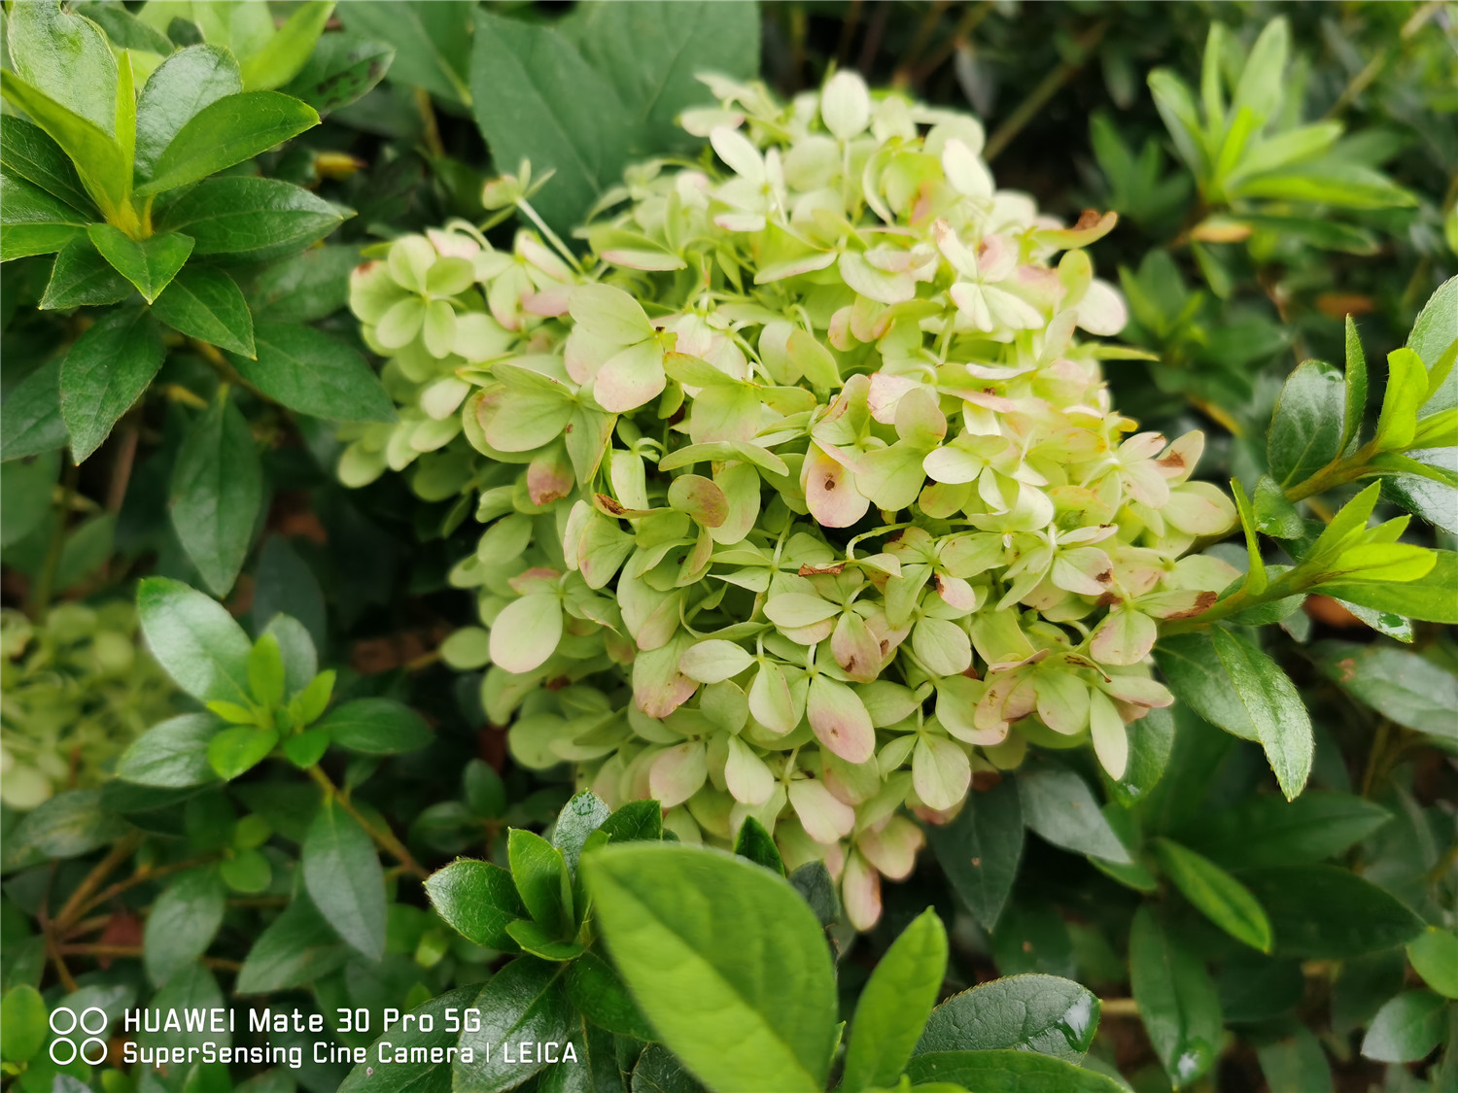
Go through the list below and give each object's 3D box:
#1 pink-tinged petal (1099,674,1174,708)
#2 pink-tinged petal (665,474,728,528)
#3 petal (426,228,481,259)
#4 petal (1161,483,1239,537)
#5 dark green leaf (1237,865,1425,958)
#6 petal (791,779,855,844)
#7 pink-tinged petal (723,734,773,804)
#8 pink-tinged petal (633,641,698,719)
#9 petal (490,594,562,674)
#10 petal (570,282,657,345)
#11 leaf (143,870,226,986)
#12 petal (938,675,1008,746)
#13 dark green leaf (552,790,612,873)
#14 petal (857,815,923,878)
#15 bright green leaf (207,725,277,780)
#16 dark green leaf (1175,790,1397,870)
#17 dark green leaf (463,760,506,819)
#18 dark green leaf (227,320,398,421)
[{"bbox_3d":[0.108,0.038,0.300,0.019,0.006,0.011,16,34,1],"label":"pink-tinged petal"},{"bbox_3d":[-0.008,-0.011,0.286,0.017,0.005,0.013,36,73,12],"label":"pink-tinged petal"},{"bbox_3d":[-0.080,-0.087,0.330,0.016,0.006,0.018,-7,45,-7],"label":"petal"},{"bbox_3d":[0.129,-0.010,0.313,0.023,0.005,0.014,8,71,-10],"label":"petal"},{"bbox_3d":[0.169,0.101,0.320,0.049,0.007,0.027,1,55,28],"label":"dark green leaf"},{"bbox_3d":[0.022,0.063,0.270,0.012,0.004,0.019,-43,85,-12],"label":"petal"},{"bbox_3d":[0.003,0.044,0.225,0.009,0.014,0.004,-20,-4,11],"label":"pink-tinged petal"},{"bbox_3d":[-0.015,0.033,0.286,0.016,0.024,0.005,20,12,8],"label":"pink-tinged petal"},{"bbox_3d":[-0.042,0.019,0.245,0.015,0.004,0.021,34,66,4],"label":"petal"},{"bbox_3d":[-0.024,-0.049,0.240,0.019,0.004,0.014,19,69,-19],"label":"petal"},{"bbox_3d":[-0.184,0.129,0.385,0.022,0.005,0.044,11,60,6],"label":"leaf"},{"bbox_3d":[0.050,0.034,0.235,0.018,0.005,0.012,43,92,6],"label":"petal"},{"bbox_3d":[-0.037,0.071,0.275,0.015,0.005,0.024,3,60,2],"label":"dark green leaf"},{"bbox_3d":[0.044,0.084,0.315,0.017,0.019,0.007,-22,8,-12],"label":"petal"},{"bbox_3d":[-0.148,0.064,0.350,0.018,0.005,0.019,31,68,22],"label":"bright green leaf"},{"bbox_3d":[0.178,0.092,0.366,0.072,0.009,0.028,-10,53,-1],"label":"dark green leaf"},{"bbox_3d":[-0.090,0.090,0.420,0.015,0.004,0.024,-17,72,-12],"label":"dark green leaf"},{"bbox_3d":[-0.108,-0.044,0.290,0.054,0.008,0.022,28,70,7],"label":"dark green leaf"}]

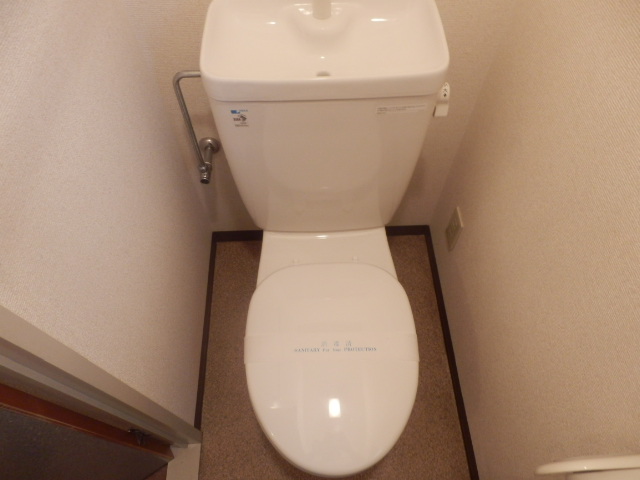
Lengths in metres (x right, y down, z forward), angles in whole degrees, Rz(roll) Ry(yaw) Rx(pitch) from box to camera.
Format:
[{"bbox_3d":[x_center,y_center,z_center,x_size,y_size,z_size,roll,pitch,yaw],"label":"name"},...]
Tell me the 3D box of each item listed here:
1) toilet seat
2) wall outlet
[{"bbox_3d":[0.023,0.245,0.912,0.360,0.050,0.430,-2,60,-2],"label":"toilet seat"},{"bbox_3d":[0.369,-0.027,1.207,0.012,0.122,0.069,-2,60,-2],"label":"wall outlet"}]

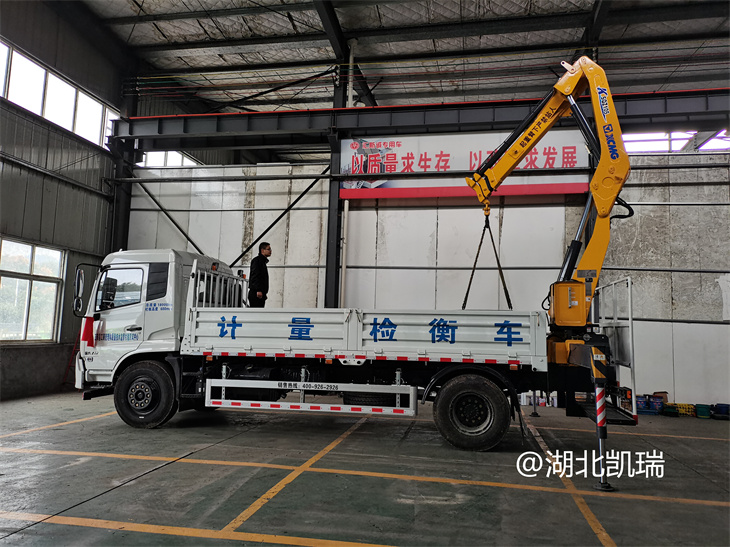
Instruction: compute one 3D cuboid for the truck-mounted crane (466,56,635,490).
[{"bbox_3d":[2.861,-0.474,8.676,2.500,6.050,5.500,0,-6,11],"label":"truck-mounted crane"}]

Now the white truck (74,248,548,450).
[{"bbox_3d":[-0.873,1.121,9.212,7.300,2.850,2.540,0,-6,11],"label":"white truck"}]

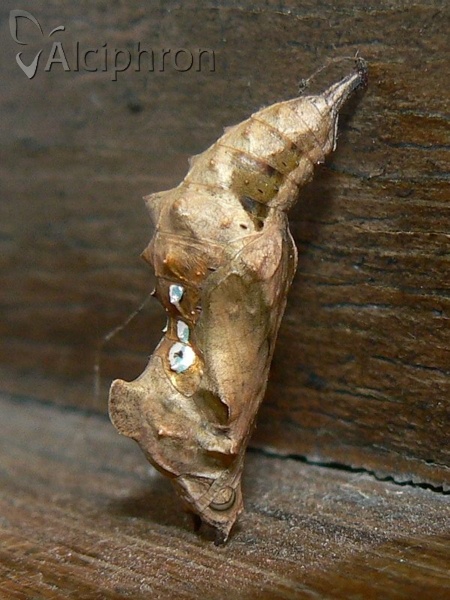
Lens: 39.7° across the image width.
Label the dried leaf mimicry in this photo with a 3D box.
[{"bbox_3d":[-0.001,-0.001,0.028,0.007,0.022,0.006,19,-6,-22],"label":"dried leaf mimicry"}]

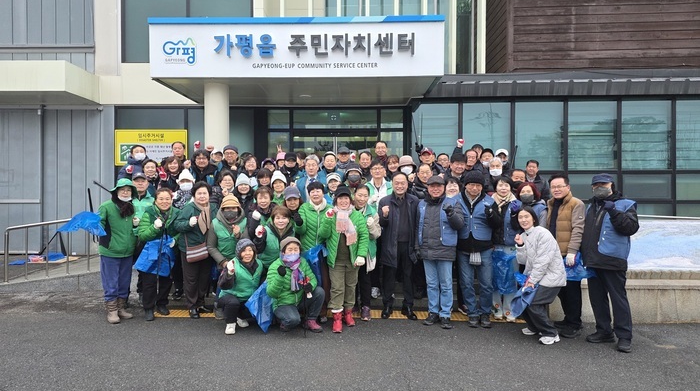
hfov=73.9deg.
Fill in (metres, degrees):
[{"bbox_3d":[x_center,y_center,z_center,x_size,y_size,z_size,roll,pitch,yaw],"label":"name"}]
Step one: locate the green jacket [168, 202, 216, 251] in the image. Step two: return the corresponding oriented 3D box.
[{"bbox_3d":[-1.879,0.394,5.550,0.550,0.630,0.400,0,1,-15],"label":"green jacket"}]

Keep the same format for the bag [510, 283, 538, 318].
[{"bbox_3d":[1.768,1.046,4.700,0.270,0.360,0.180,0,1,30],"label":"bag"}]

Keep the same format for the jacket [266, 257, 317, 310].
[{"bbox_3d":[-0.618,0.941,5.000,0.550,0.560,0.440,0,1,-5],"label":"jacket"}]

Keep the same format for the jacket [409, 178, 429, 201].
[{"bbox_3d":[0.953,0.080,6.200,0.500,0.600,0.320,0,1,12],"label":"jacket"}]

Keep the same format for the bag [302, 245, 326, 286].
[{"bbox_3d":[-0.406,0.779,5.250,0.280,0.470,0.220,0,1,0],"label":"bag"}]

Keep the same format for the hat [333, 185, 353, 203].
[{"bbox_3d":[-0.072,-0.039,5.150,0.200,0.160,0.250,0,1,-3],"label":"hat"}]

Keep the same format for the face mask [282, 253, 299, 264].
[{"bbox_3d":[-0.620,0.675,5.000,0.165,0.110,0.110,0,1,-6],"label":"face mask"}]

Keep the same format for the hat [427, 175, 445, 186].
[{"bbox_3d":[0.976,-0.166,5.250,0.200,0.130,0.260,0,1,3],"label":"hat"}]

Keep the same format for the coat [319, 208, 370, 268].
[{"bbox_3d":[-0.070,0.452,5.000,0.540,0.650,0.400,0,1,5],"label":"coat"}]

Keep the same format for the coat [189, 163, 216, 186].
[{"bbox_3d":[-1.964,-0.149,6.300,0.480,0.620,0.300,0,1,-9],"label":"coat"}]

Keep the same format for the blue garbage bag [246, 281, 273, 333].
[{"bbox_3d":[-0.970,1.210,5.080,0.340,0.560,0.200,0,1,0],"label":"blue garbage bag"}]

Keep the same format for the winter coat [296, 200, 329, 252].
[{"bbox_3d":[-0.400,0.370,5.350,0.500,0.630,0.320,0,1,-5],"label":"winter coat"}]

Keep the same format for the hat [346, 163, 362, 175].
[{"bbox_3d":[0.055,-0.360,6.350,0.220,0.180,0.250,0,1,0],"label":"hat"}]

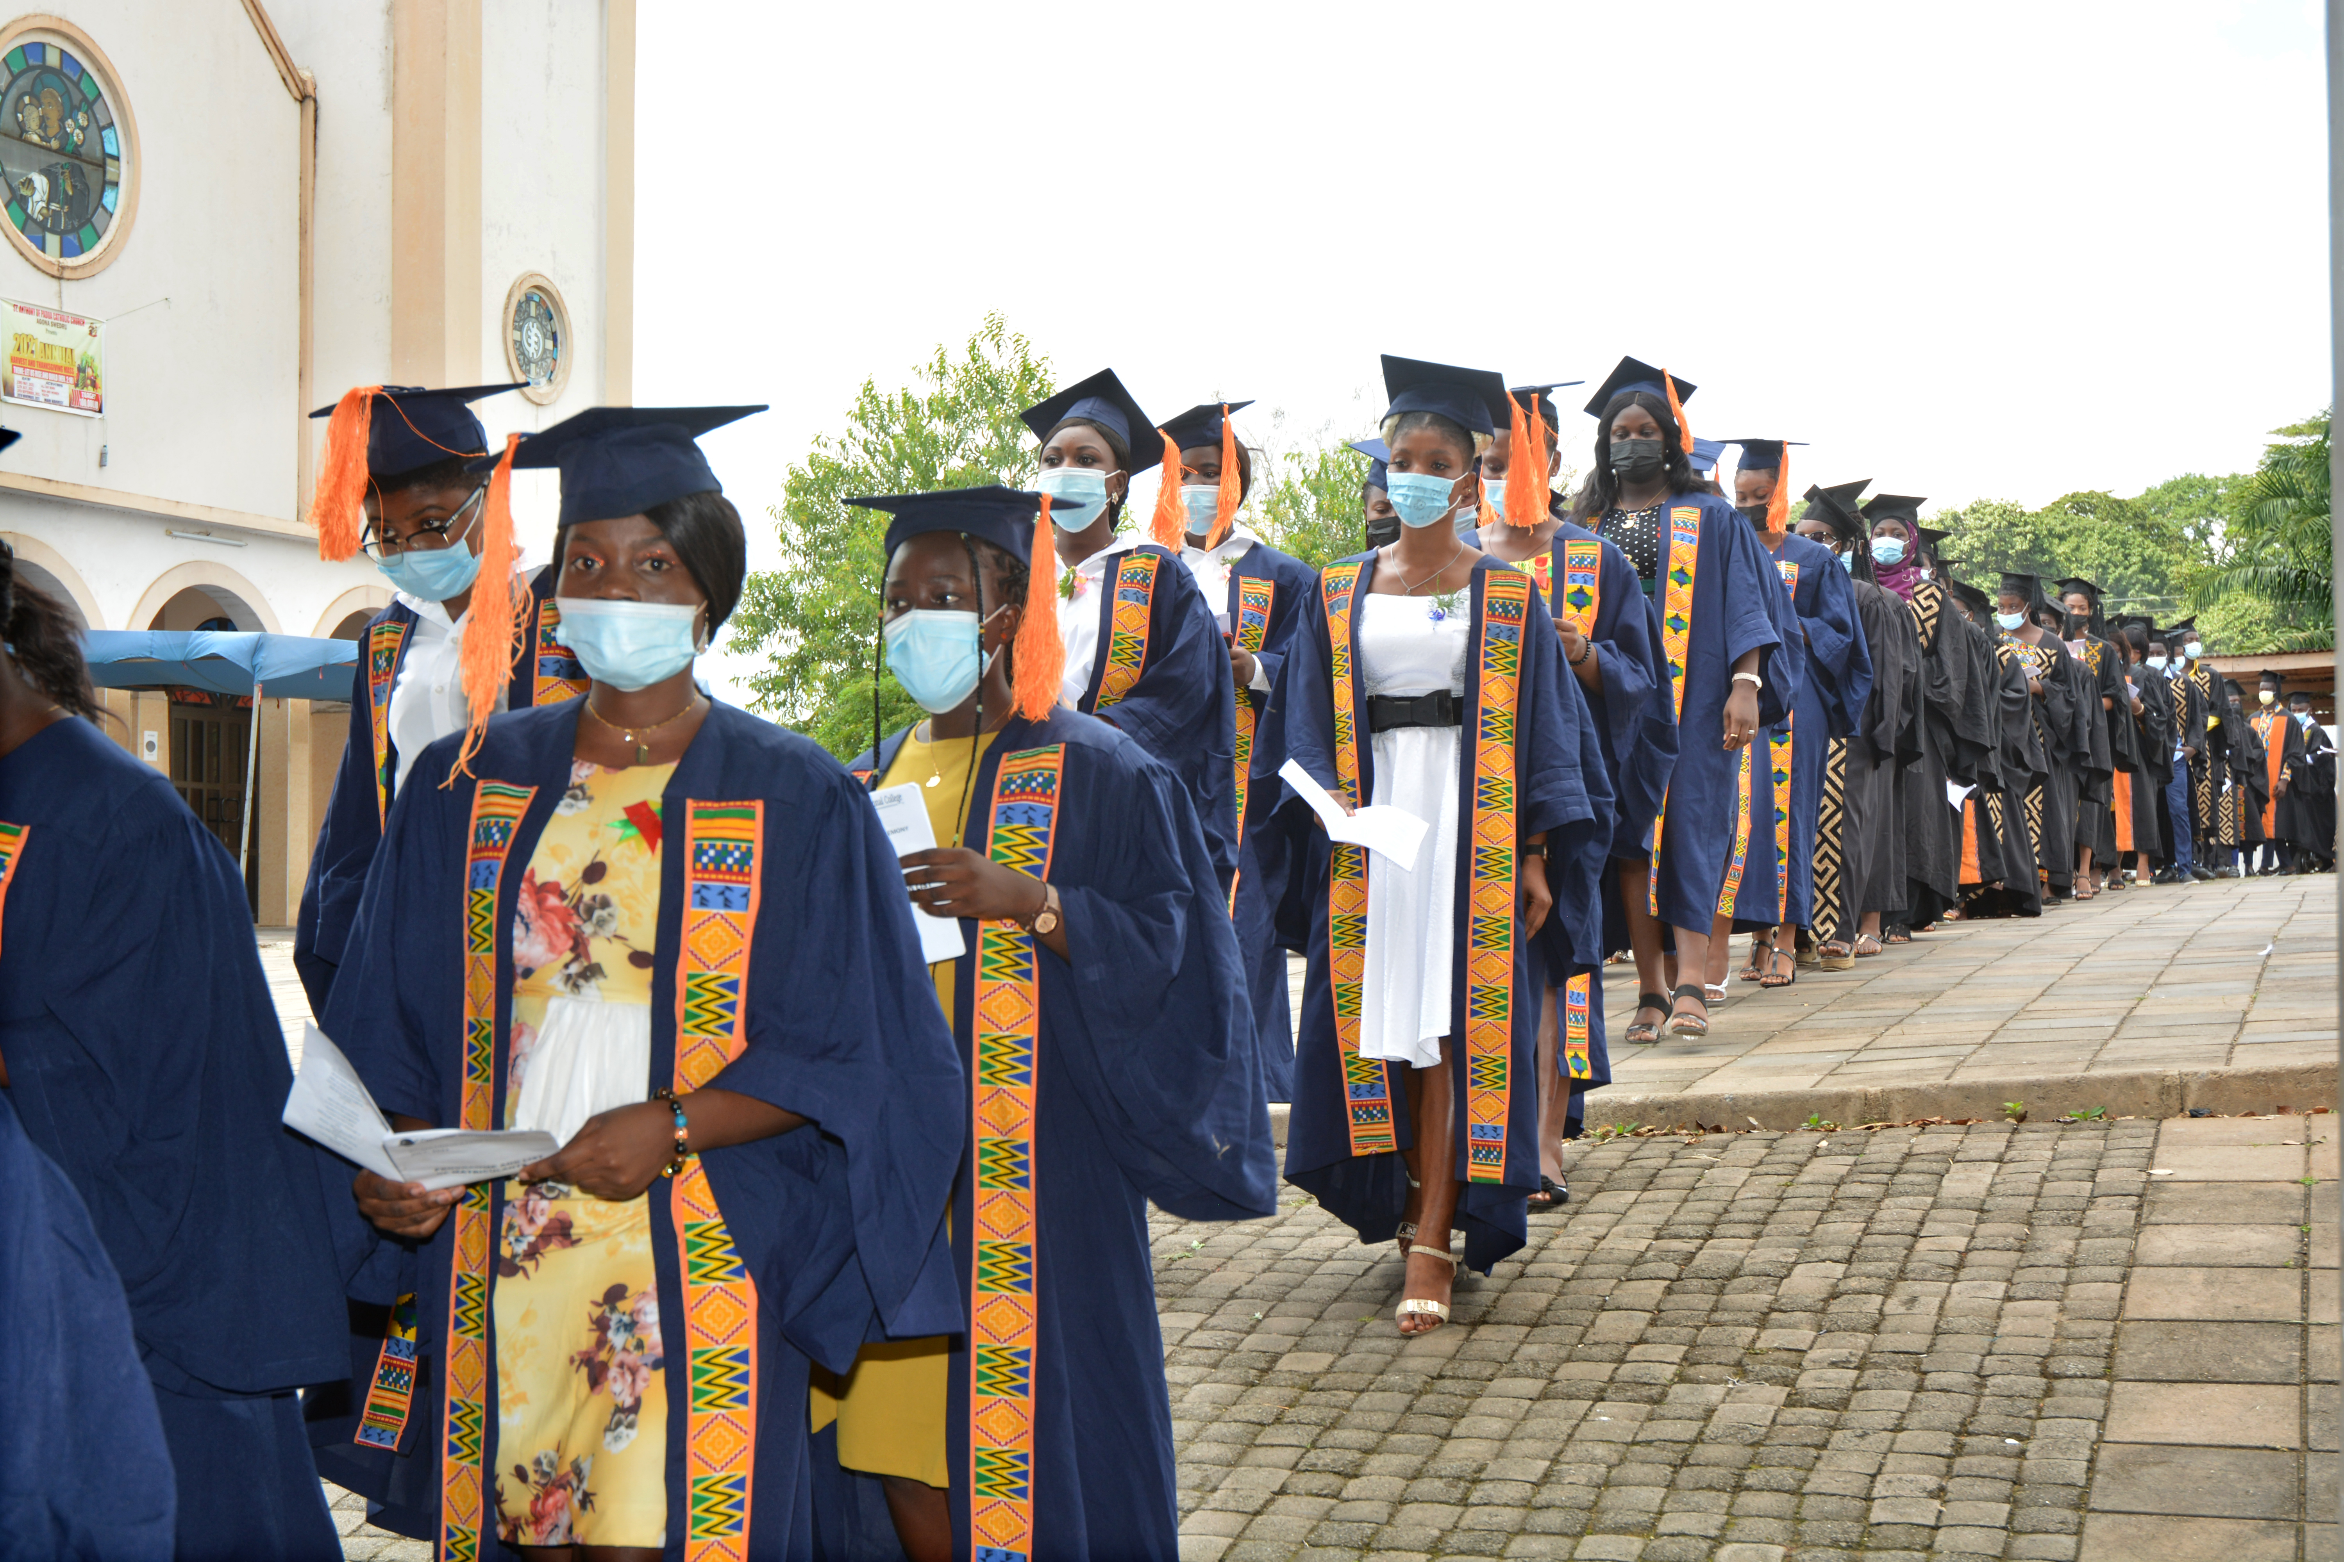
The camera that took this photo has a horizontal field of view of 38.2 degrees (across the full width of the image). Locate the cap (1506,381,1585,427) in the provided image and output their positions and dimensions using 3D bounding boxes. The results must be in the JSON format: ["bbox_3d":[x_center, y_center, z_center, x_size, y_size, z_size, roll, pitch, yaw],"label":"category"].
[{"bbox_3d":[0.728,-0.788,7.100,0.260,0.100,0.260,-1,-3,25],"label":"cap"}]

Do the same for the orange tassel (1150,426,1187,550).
[{"bbox_3d":[-0.007,-0.580,6.720,0.068,0.238,0.060,-1,-2,20],"label":"orange tassel"}]

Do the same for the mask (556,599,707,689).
[{"bbox_3d":[-0.556,-0.139,3.450,0.148,0.100,0.090,0,-1,2],"label":"mask"}]

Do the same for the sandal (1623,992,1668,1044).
[{"bbox_3d":[1.193,0.600,8.500,0.095,0.110,0.245,0,-1,20],"label":"sandal"}]

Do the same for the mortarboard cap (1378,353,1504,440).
[{"bbox_3d":[0.498,-0.698,6.200,0.240,0.115,0.240,2,-17,13],"label":"mortarboard cap"}]

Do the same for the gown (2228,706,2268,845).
[{"bbox_3d":[9.145,-0.031,28.800,0.520,1.180,0.420,-1,-1,41],"label":"gown"}]

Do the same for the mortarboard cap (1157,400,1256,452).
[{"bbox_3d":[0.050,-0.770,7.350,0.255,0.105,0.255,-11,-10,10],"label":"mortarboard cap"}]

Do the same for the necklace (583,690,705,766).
[{"bbox_3d":[-0.546,-0.061,3.500,0.122,0.088,0.112,0,-1,9],"label":"necklace"}]

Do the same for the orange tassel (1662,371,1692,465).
[{"bbox_3d":[1.274,-0.923,8.550,0.038,0.235,0.033,-15,-3,16],"label":"orange tassel"}]

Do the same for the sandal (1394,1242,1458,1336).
[{"bbox_3d":[0.455,0.900,5.980,0.090,0.115,0.230,1,7,11],"label":"sandal"}]

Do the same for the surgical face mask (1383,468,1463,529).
[{"bbox_3d":[0.469,-0.529,6.350,0.135,0.105,0.080,0,5,21],"label":"surgical face mask"}]

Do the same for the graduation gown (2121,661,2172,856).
[{"bbox_3d":[6.055,-0.127,21.300,0.520,1.230,0.380,-1,-2,38],"label":"graduation gown"}]

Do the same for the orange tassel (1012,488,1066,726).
[{"bbox_3d":[-0.162,-0.210,4.130,0.064,0.270,0.055,-1,-2,20],"label":"orange tassel"}]

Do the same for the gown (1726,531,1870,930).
[{"bbox_3d":[1.945,-0.163,10.750,0.550,1.260,0.400,0,-1,25],"label":"gown"}]

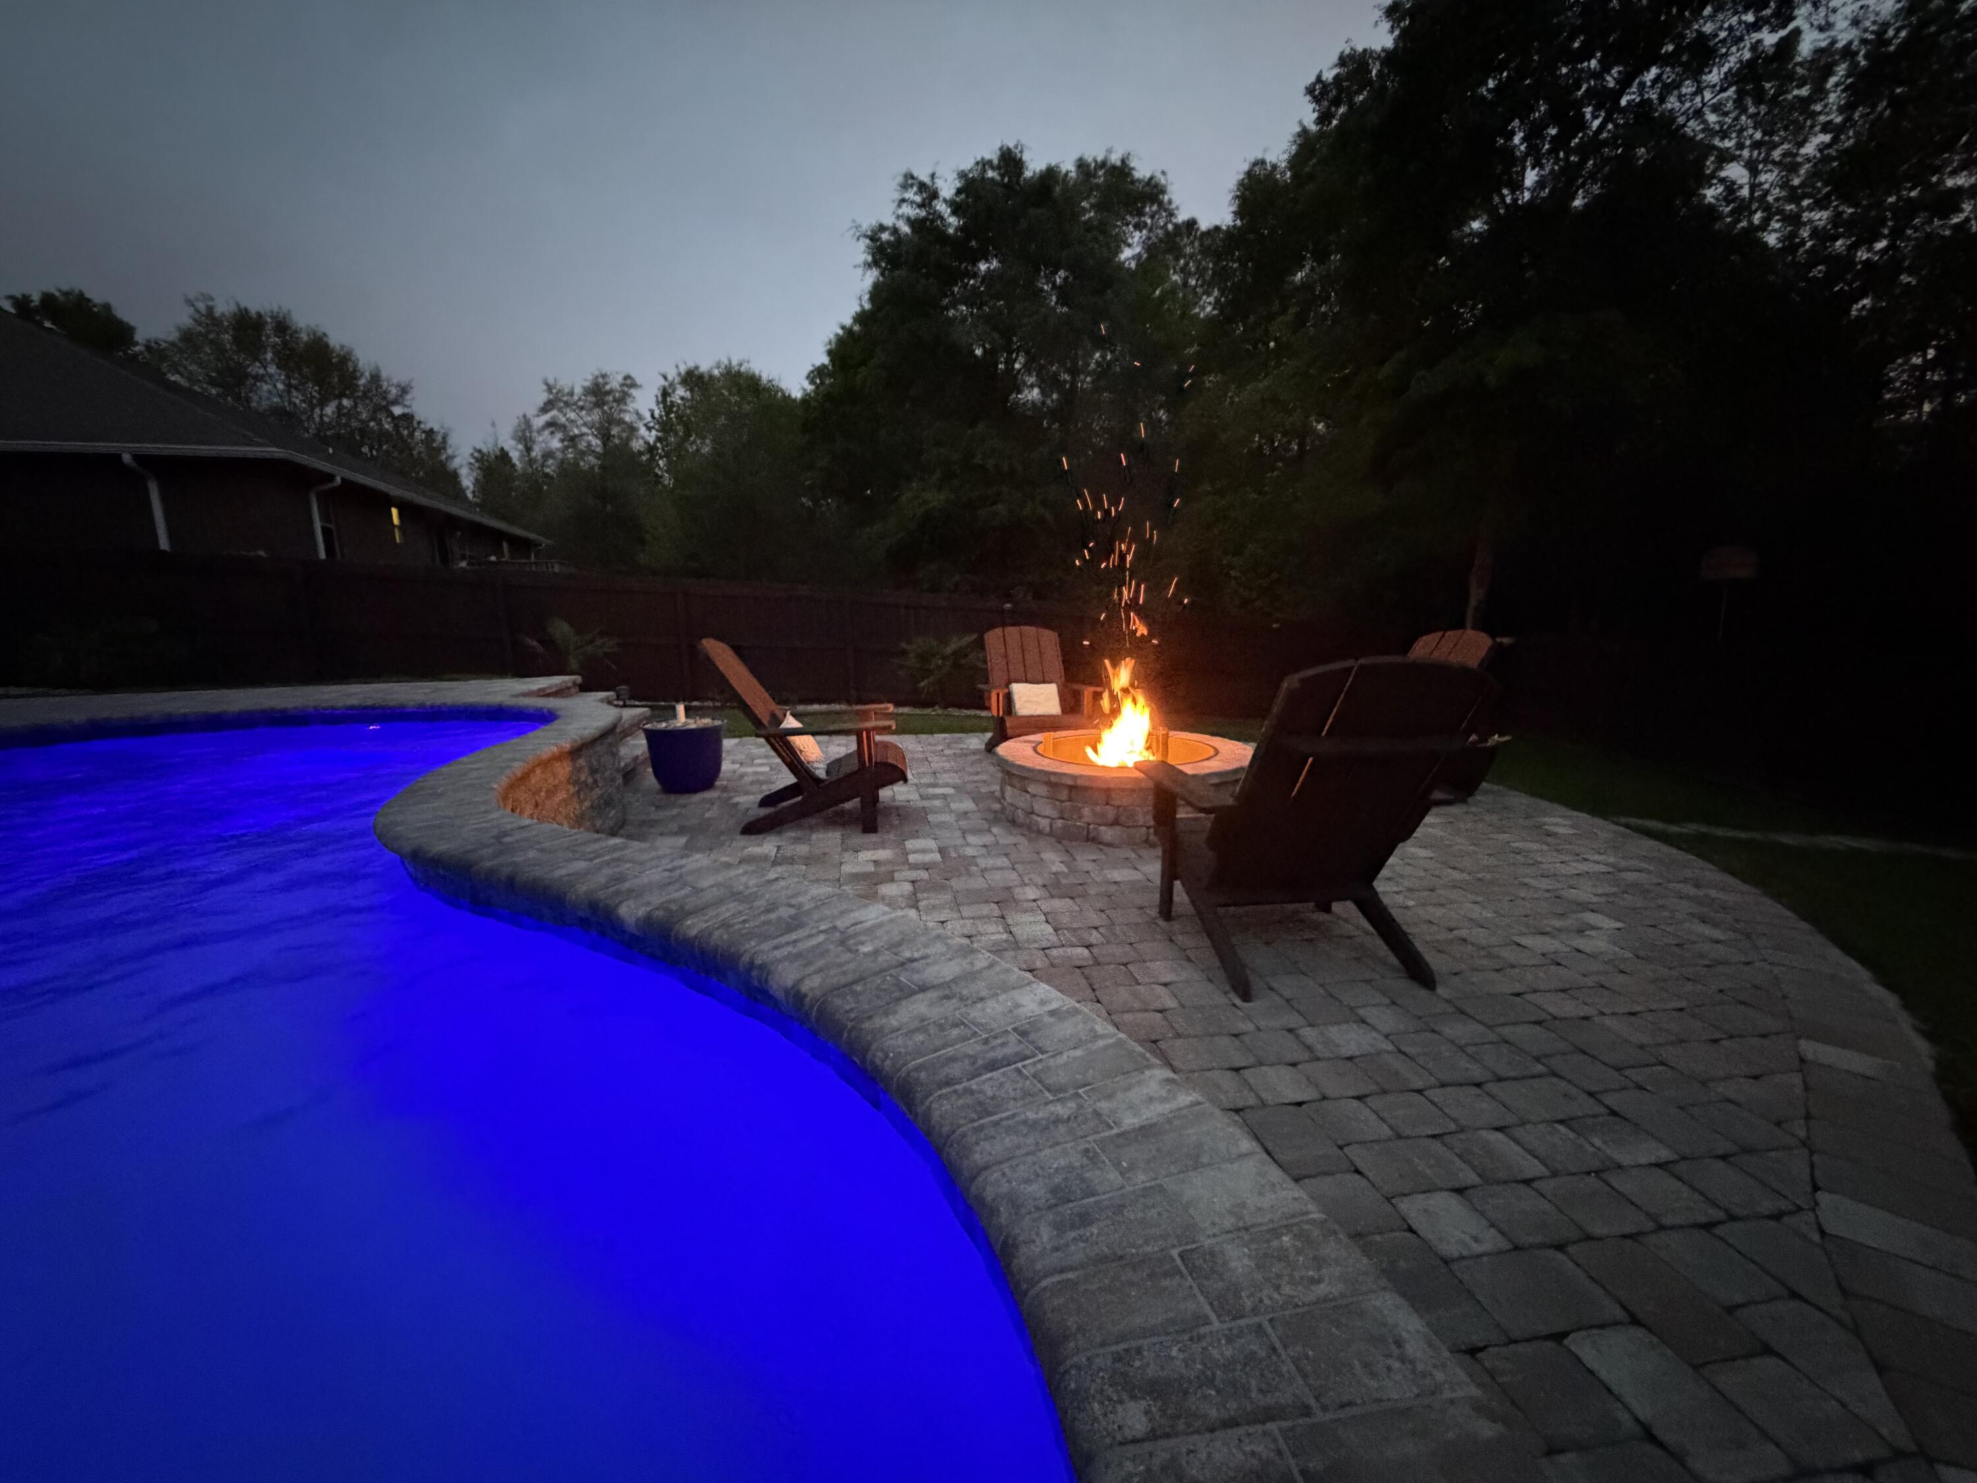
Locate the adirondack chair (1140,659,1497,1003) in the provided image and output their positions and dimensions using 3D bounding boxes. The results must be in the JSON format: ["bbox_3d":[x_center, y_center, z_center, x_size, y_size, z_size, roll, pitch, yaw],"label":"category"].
[{"bbox_3d":[0.975,0.195,2.559,0.814,0.980,0.981,-2,10,-6],"label":"adirondack chair"}]

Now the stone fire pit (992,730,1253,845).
[{"bbox_3d":[0.760,0.212,4.420,1.435,0.337,1.435,-1,9,0],"label":"stone fire pit"}]

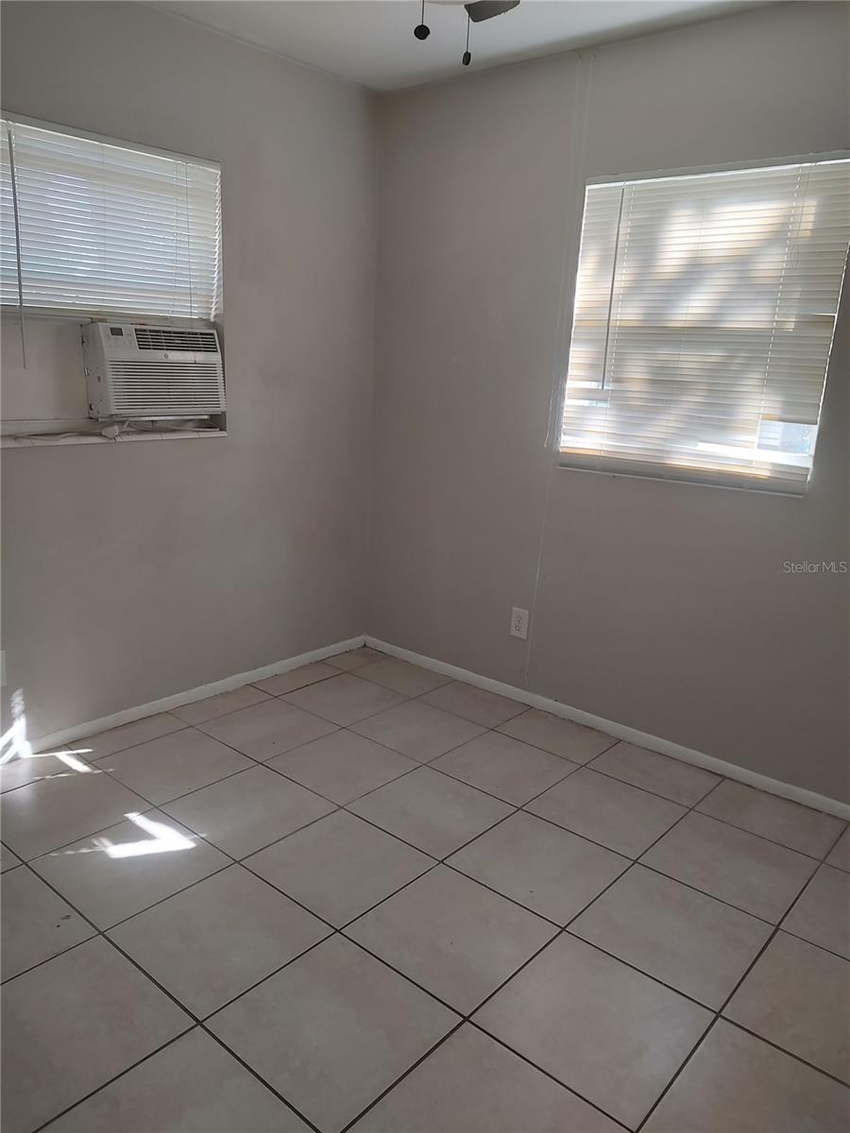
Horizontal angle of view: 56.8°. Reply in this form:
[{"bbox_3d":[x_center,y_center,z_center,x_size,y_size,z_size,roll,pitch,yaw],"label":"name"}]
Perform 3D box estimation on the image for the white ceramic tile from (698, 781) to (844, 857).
[{"bbox_3d":[1.150,0.838,2.627,0.398,0.010,0.305,14,17,38],"label":"white ceramic tile"}]

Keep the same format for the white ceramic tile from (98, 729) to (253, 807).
[{"bbox_3d":[-0.875,0.692,2.748,0.398,0.010,0.398,14,17,38],"label":"white ceramic tile"}]

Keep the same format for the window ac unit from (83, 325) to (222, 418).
[{"bbox_3d":[-1.054,-0.727,2.906,0.360,0.310,0.460,14,17,38],"label":"window ac unit"}]

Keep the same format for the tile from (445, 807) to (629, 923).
[{"bbox_3d":[0.327,0.852,2.258,0.396,0.010,0.396,14,17,38],"label":"tile"}]

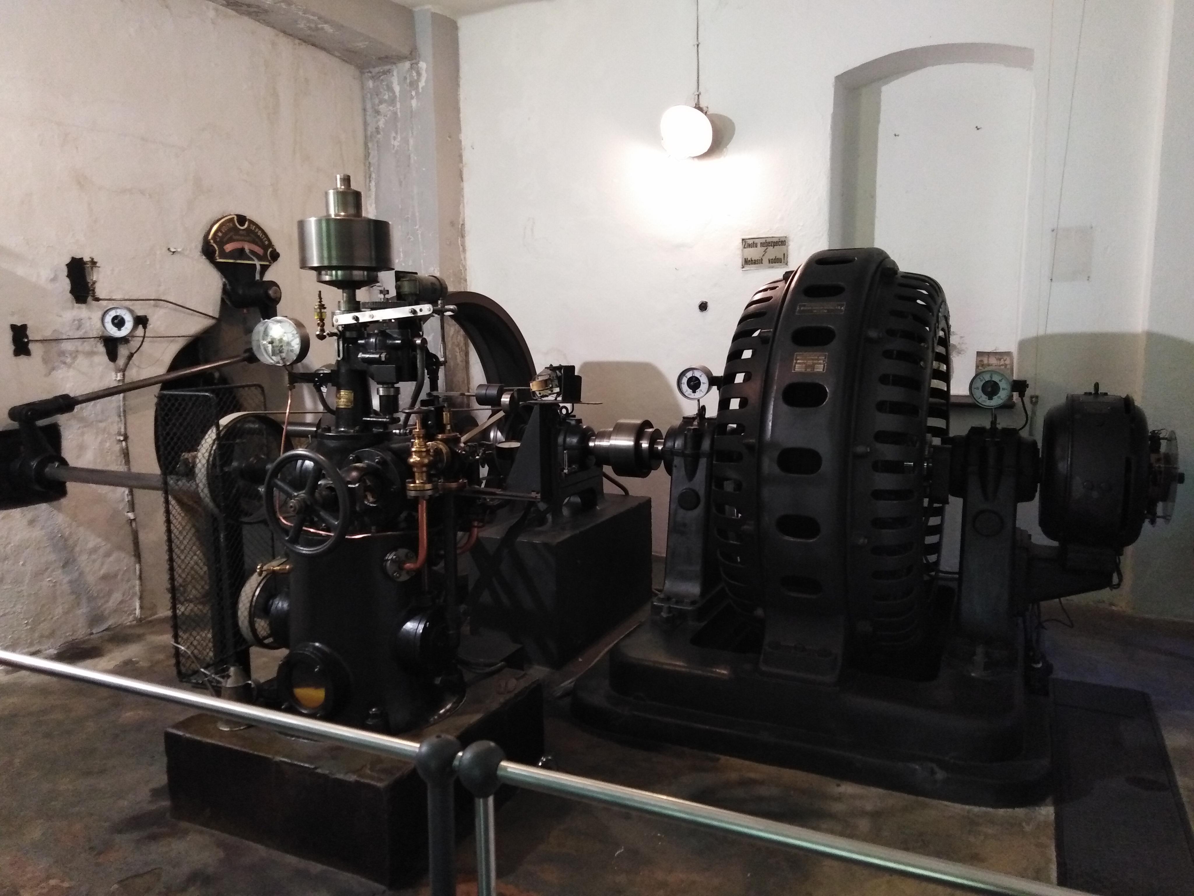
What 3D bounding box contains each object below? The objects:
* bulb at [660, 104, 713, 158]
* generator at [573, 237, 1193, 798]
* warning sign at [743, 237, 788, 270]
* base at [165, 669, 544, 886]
[{"bbox_3d":[0.546,-1.932,5.472,0.280,0.290,0.250,3,9,26],"label":"bulb"},{"bbox_3d":[1.231,0.096,3.895,2.232,1.904,1.936,3,9,26],"label":"generator"},{"bbox_3d":[1.041,-1.209,5.559,0.285,0.185,0.012,3,9,26],"label":"warning sign"},{"bbox_3d":[-0.809,1.033,3.138,0.896,0.310,0.877,3,9,26],"label":"base"}]

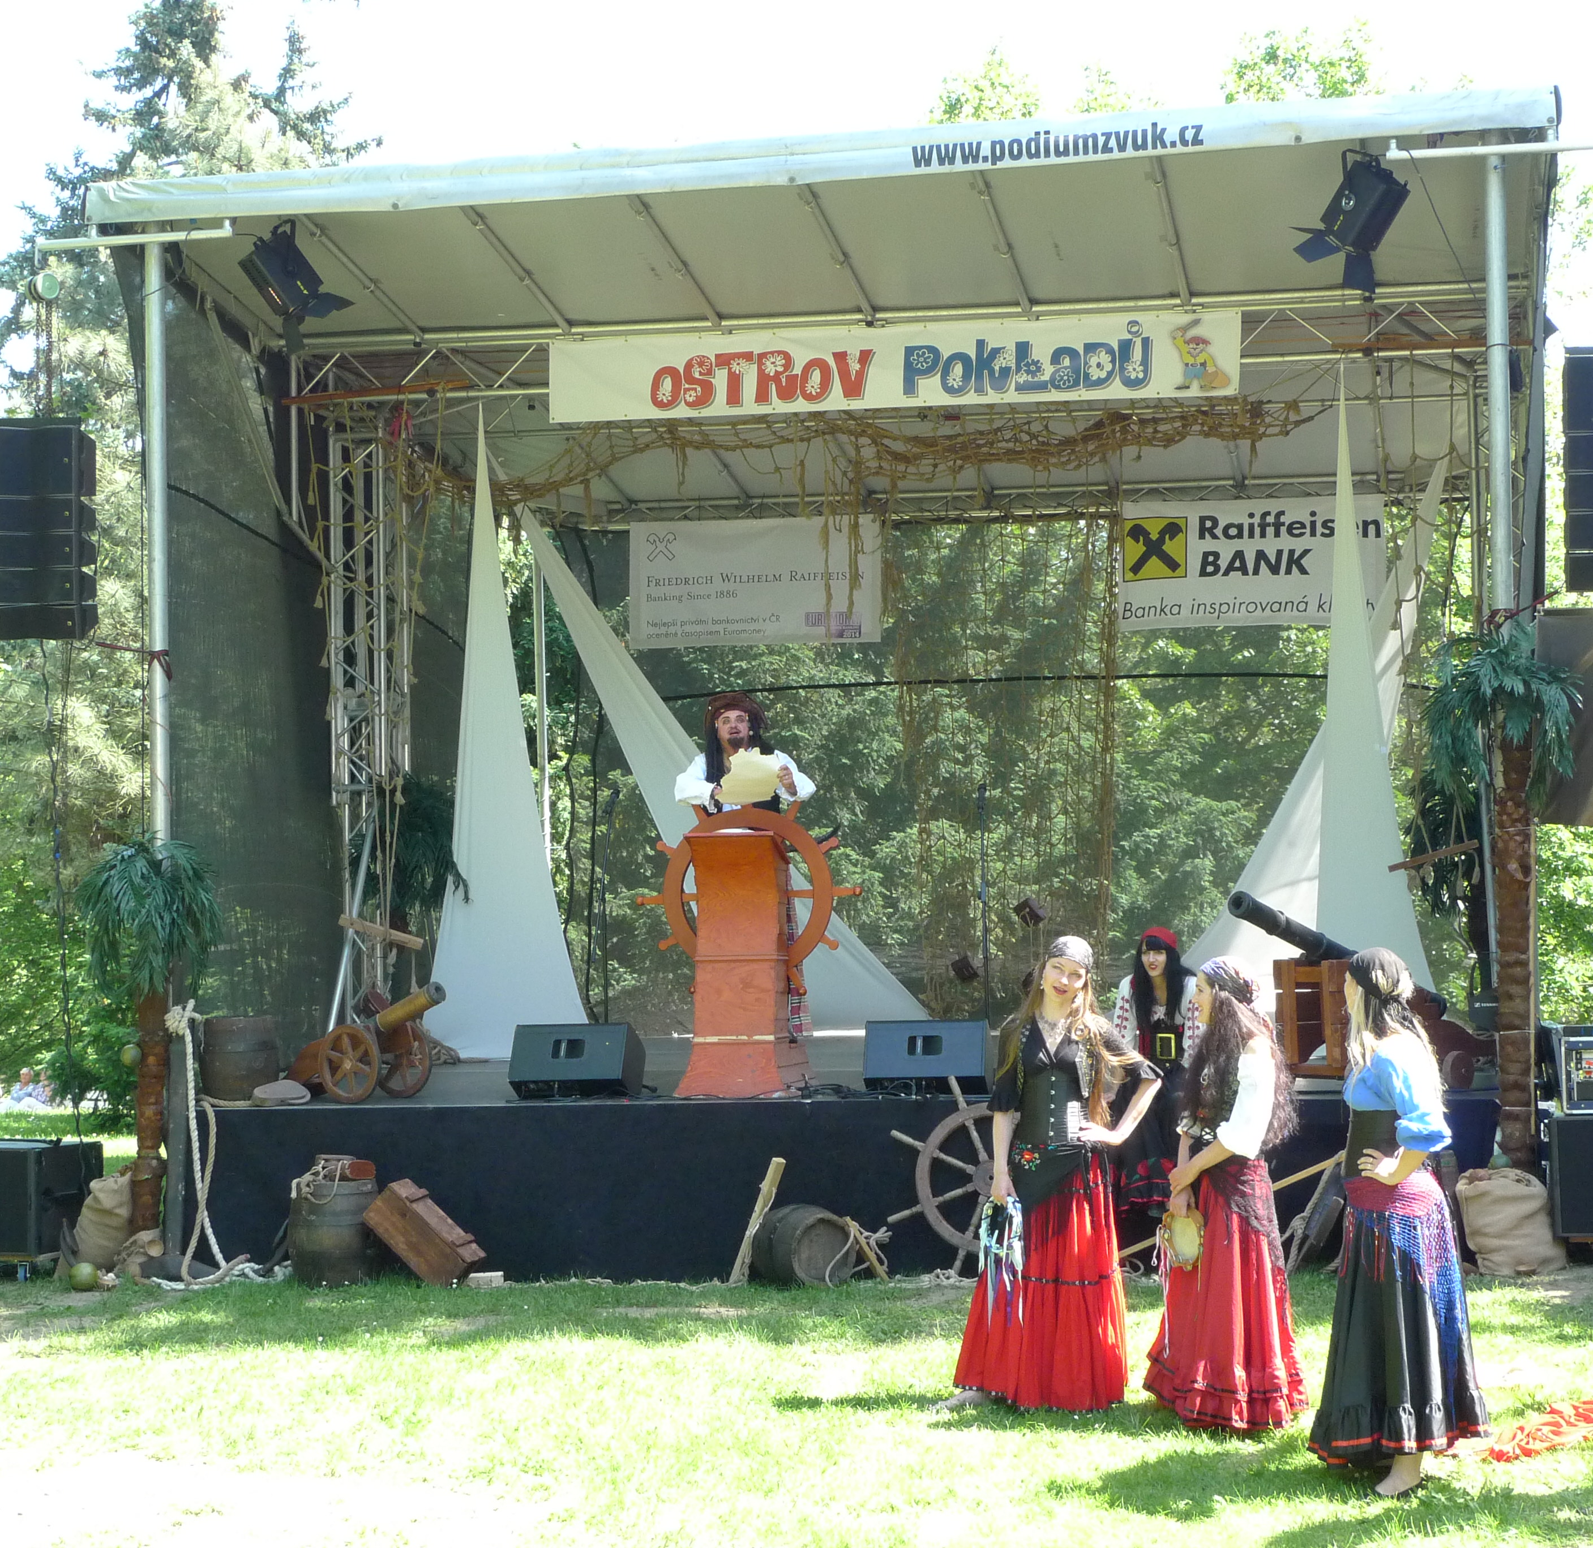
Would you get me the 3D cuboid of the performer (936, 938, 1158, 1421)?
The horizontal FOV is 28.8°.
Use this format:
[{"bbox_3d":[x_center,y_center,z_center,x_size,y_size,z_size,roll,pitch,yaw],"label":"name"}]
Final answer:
[{"bbox_3d":[0.900,1.391,10.850,0.680,1.640,0.500,-1,-1,-2],"label":"performer"}]

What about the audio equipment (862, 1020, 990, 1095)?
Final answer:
[{"bbox_3d":[0.625,1.339,14.750,0.580,0.350,0.470,-1,-1,11],"label":"audio equipment"}]

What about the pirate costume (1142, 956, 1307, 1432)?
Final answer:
[{"bbox_3d":[1.422,1.387,10.300,0.500,1.570,0.470,1,-3,-30],"label":"pirate costume"}]

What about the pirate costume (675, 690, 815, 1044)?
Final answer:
[{"bbox_3d":[-0.262,0.517,15.713,0.700,1.880,0.480,-1,-2,6],"label":"pirate costume"}]

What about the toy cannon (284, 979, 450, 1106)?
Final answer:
[{"bbox_3d":[-2.071,1.280,15.029,0.880,0.590,0.460,-2,-1,33],"label":"toy cannon"}]

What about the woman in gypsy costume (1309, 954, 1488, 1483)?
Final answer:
[{"bbox_3d":[1.831,1.366,9.500,0.550,1.650,0.520,-1,-1,12],"label":"woman in gypsy costume"}]

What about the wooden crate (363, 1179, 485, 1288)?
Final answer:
[{"bbox_3d":[-1.720,2.149,14.400,0.520,0.200,0.220,42,10,13],"label":"wooden crate"}]

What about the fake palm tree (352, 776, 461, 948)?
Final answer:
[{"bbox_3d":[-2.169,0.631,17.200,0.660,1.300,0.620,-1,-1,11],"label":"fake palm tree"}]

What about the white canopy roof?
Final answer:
[{"bbox_3d":[0.592,-2.418,17.869,7.100,1.000,6.400,-1,-2,11],"label":"white canopy roof"}]

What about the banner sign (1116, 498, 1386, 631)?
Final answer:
[{"bbox_3d":[2.608,-1.200,17.750,1.500,0.740,0.020,-1,-1,11],"label":"banner sign"}]

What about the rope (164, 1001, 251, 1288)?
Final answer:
[{"bbox_3d":[-2.804,1.764,14.750,0.410,1.350,0.300,-1,-1,11],"label":"rope"}]

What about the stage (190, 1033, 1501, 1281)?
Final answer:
[{"bbox_3d":[0.550,1.968,16.477,6.114,0.810,4.400,-1,-1,11],"label":"stage"}]

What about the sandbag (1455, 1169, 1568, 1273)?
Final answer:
[{"bbox_3d":[3.229,2.021,14.000,0.480,0.470,0.420,-1,-2,11],"label":"sandbag"}]

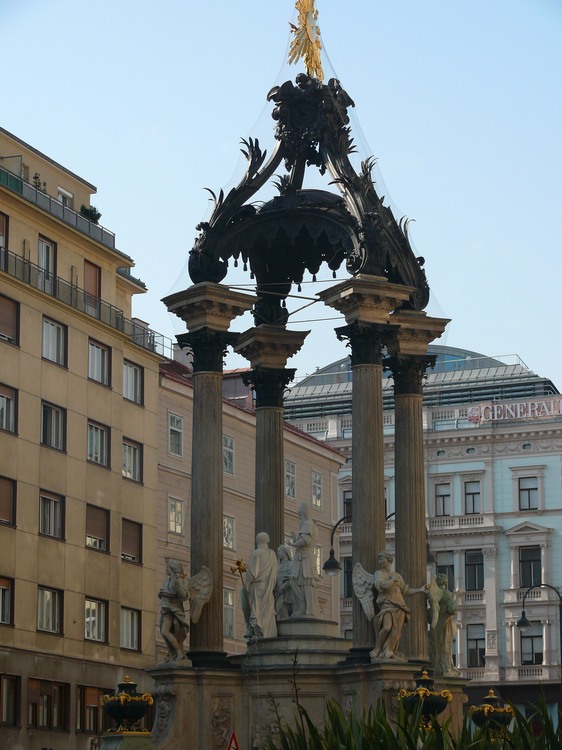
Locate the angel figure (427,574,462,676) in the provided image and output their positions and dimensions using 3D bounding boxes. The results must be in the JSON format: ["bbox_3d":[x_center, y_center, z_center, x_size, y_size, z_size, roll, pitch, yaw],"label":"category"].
[{"bbox_3d":[3.134,4.891,43.789,0.622,1.990,0.777,5,-12,-26],"label":"angel figure"}]

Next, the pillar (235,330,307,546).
[{"bbox_3d":[-0.204,2.541,44.577,1.353,7.097,1.353,2,-12,-12],"label":"pillar"}]

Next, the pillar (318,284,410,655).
[{"bbox_3d":[1.583,1.697,40.485,1.353,7.097,1.353,6,-13,-28],"label":"pillar"}]

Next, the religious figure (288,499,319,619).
[{"bbox_3d":[0.416,3.491,42.110,0.548,2.169,0.598,-4,-12,17],"label":"religious figure"}]

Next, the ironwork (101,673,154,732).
[{"bbox_3d":[-2.784,5.901,40.041,0.912,1.037,0.912,0,-11,0],"label":"ironwork"}]

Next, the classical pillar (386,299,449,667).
[{"bbox_3d":[2.503,2.266,43.286,1.353,7.097,1.353,5,-13,-25],"label":"classical pillar"}]

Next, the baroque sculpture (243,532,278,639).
[{"bbox_3d":[-0.360,3.992,42.106,0.653,1.990,0.601,-1,-11,6],"label":"baroque sculpture"}]

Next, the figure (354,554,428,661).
[{"bbox_3d":[1.941,4.104,39.760,1.161,1.959,0.746,4,-12,-21],"label":"figure"}]

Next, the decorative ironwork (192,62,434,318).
[{"bbox_3d":[0.619,-3.679,44.038,3.784,4.665,3.784,-4,-12,17],"label":"decorative ironwork"}]

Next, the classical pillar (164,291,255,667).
[{"bbox_3d":[-1.344,1.826,41.054,1.353,7.097,1.353,10,-15,-41],"label":"classical pillar"}]

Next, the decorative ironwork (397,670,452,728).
[{"bbox_3d":[2.464,5.544,38.034,0.940,1.005,0.940,0,-12,0],"label":"decorative ironwork"}]

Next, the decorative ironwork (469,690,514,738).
[{"bbox_3d":[4.103,6.579,43.270,0.914,0.950,0.914,-4,-12,17],"label":"decorative ironwork"}]

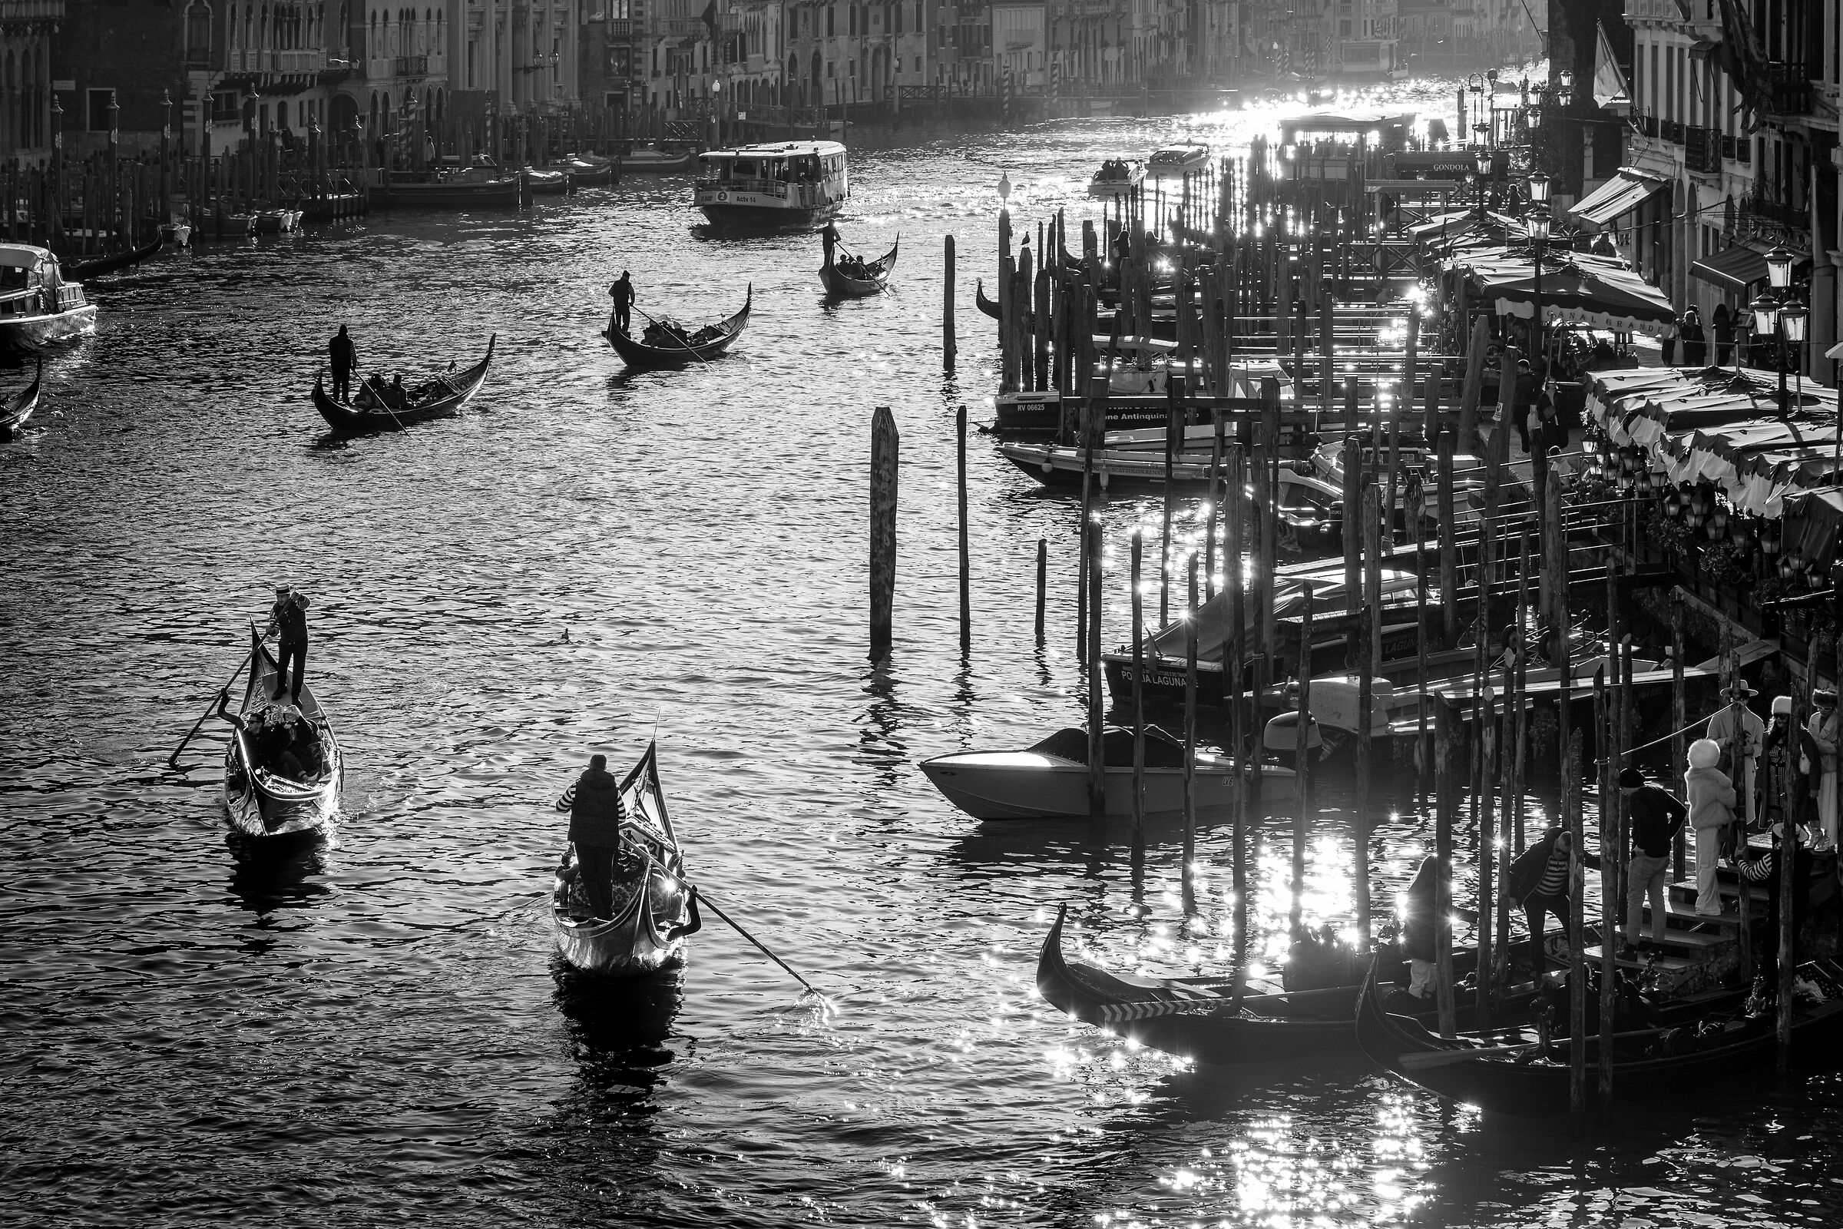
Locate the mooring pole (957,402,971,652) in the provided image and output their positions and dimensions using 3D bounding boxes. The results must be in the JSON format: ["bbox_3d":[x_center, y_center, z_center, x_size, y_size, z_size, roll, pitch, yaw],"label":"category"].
[{"bbox_3d":[0.681,-1.383,85.261,0.150,3.938,0.150,-1,7,0],"label":"mooring pole"}]

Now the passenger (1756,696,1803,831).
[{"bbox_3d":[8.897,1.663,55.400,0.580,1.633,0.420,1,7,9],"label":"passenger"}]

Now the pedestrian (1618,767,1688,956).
[{"bbox_3d":[7.179,2.436,52.700,0.600,1.878,0.480,-5,8,-38],"label":"pedestrian"}]

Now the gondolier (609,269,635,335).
[{"bbox_3d":[-8.611,-8.976,154.540,0.680,1.843,0.500,3,7,23],"label":"gondolier"}]

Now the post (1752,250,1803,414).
[{"bbox_3d":[13.887,-3.597,86.700,0.600,4.700,1.400,-3,7,-22],"label":"post"}]

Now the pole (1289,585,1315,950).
[{"bbox_3d":[3.996,1.648,56.257,0.130,3.940,0.130,2,7,0],"label":"pole"}]

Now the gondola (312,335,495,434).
[{"bbox_3d":[-11.605,-5.221,122.399,1.450,1.700,10.800,2,7,16],"label":"gondola"}]

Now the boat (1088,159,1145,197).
[{"bbox_3d":[8.610,-18.885,232.574,2.000,1.500,6.800,1,7,9],"label":"boat"}]

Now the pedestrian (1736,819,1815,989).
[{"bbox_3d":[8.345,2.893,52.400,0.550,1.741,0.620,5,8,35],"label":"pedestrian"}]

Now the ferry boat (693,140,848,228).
[{"bbox_3d":[-6.381,-17.543,214.700,4.200,3.200,21.500,1,7,5],"label":"ferry boat"}]

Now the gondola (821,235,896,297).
[{"bbox_3d":[-2.170,-12.341,190.518,1.450,1.600,10.807,2,7,14],"label":"gondola"}]

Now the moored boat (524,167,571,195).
[{"bbox_3d":[-19.612,-20.485,253.725,6.000,1.350,2.000,1,7,10],"label":"moored boat"}]

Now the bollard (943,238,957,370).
[{"bbox_3d":[0.713,-7.867,136.245,0.280,3.510,0.280,0,7,0],"label":"bollard"}]

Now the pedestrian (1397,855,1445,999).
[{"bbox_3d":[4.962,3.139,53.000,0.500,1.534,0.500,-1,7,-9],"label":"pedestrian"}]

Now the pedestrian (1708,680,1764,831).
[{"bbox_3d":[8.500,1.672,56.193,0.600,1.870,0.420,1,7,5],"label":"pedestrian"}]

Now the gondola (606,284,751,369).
[{"bbox_3d":[-6.267,-7.626,142.171,1.450,1.700,10.800,2,7,17],"label":"gondola"}]

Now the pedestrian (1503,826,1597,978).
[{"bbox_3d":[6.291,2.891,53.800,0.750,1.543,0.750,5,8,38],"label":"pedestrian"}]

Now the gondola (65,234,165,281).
[{"bbox_3d":[-31.599,-12.832,194.970,1.450,1.550,10.800,5,9,39],"label":"gondola"}]

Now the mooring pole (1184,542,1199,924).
[{"bbox_3d":[2.941,1.295,58.559,0.126,3.930,0.126,0,7,0],"label":"mooring pole"}]

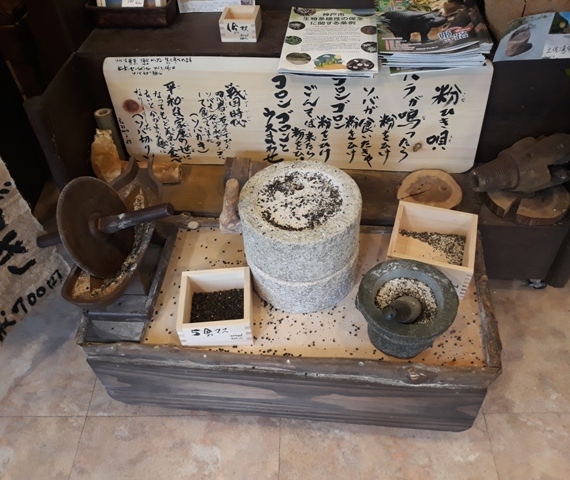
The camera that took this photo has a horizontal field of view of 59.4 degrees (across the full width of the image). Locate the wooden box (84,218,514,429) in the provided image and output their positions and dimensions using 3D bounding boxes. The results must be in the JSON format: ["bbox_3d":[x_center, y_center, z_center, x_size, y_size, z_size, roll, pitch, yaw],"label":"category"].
[{"bbox_3d":[0.017,0.175,1.174,0.845,0.205,0.395,3,48,5],"label":"wooden box"}]

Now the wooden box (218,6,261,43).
[{"bbox_3d":[-0.105,-0.521,1.203,0.086,0.053,0.086,3,48,5],"label":"wooden box"}]

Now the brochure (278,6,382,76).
[{"bbox_3d":[0.106,-0.461,1.153,0.210,0.016,0.297,3,48,6],"label":"brochure"}]

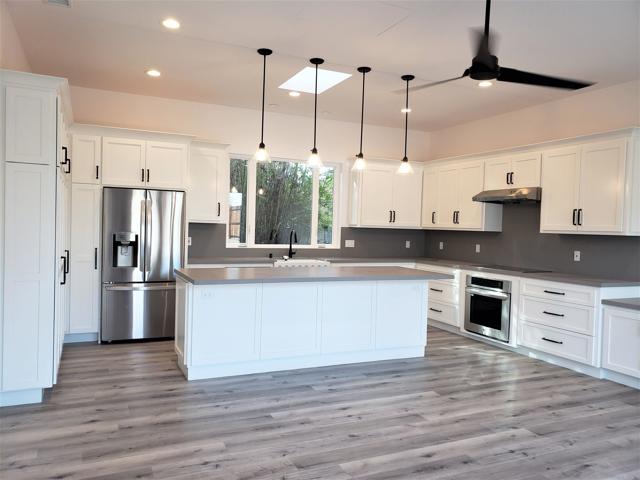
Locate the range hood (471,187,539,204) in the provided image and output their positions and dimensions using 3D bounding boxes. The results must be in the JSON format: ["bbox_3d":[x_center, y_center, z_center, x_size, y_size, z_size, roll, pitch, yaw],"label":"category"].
[{"bbox_3d":[2.480,-0.557,6.093,0.530,0.145,0.910,1,2,-24],"label":"range hood"}]

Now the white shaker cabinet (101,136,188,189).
[{"bbox_3d":[-2.134,-0.898,5.856,0.975,0.555,0.596,1,2,-25],"label":"white shaker cabinet"}]

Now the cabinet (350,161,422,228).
[{"bbox_3d":[1.048,-0.679,7.490,1.130,1.010,0.336,1,2,-25],"label":"cabinet"}]

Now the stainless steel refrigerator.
[{"bbox_3d":[-2.217,0.298,6.004,0.915,1.790,0.740,1,2,-24],"label":"stainless steel refrigerator"}]

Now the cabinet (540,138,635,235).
[{"bbox_3d":[2.975,-0.533,5.258,0.345,0.955,1.040,1,2,-24],"label":"cabinet"}]

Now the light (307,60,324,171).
[{"bbox_3d":[-0.038,-1.281,4.849,0.185,1.086,0.185,1,1,0],"label":"light"}]

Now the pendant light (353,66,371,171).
[{"bbox_3d":[0.443,-1.257,5.015,0.165,1.055,0.165,2,2,0],"label":"pendant light"}]

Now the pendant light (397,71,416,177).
[{"bbox_3d":[0.958,-1.267,5.303,0.185,1.086,0.185,1,1,0],"label":"pendant light"}]

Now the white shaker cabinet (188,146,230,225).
[{"bbox_3d":[-1.514,-0.722,6.295,0.535,1.015,0.336,1,2,-25],"label":"white shaker cabinet"}]

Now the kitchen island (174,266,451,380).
[{"bbox_3d":[-0.037,0.796,5.005,2.735,0.915,1.000,1,2,-25],"label":"kitchen island"}]

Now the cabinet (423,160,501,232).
[{"bbox_3d":[2.098,-0.606,7.187,0.345,0.955,1.380,1,2,-24],"label":"cabinet"}]

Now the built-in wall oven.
[{"bbox_3d":[2.300,0.828,6.031,0.600,0.720,0.755,1,2,-25],"label":"built-in wall oven"}]

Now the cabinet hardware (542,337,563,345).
[{"bbox_3d":[2.482,1.077,5.120,0.035,0.015,0.250,1,2,-24],"label":"cabinet hardware"}]

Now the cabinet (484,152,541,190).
[{"bbox_3d":[2.530,-0.829,6.040,0.325,0.415,0.890,1,2,-25],"label":"cabinet"}]

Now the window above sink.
[{"bbox_3d":[-0.464,-0.525,6.971,1.758,1.294,0.100,1,2,-25],"label":"window above sink"}]

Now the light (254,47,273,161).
[{"bbox_3d":[-0.537,-1.288,4.622,0.185,1.086,0.185,1,2,-24],"label":"light"}]

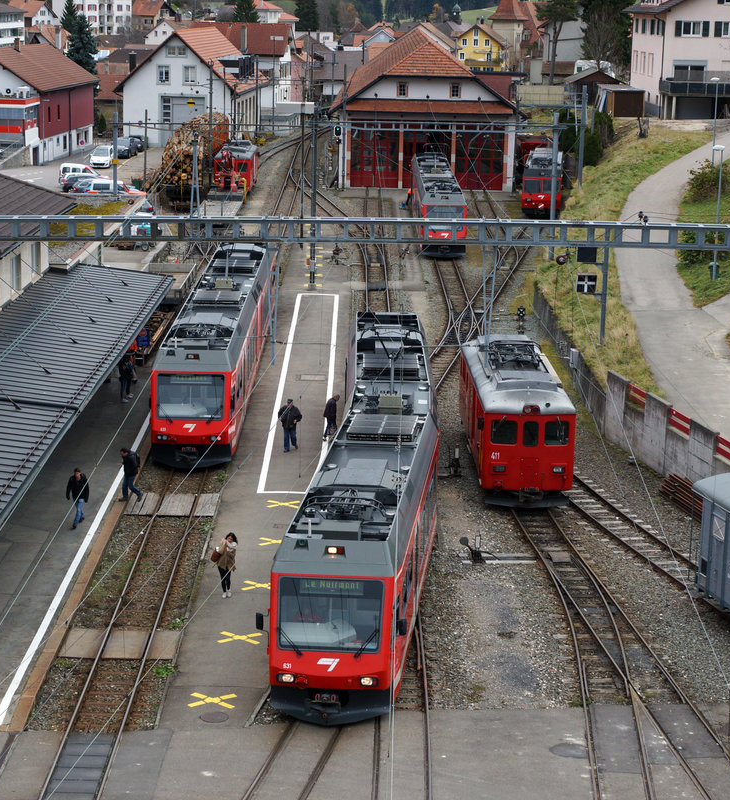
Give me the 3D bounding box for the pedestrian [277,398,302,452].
[{"bbox_3d":[-2.505,0.811,56.933,0.720,1.719,0.500,3,13,8],"label":"pedestrian"}]

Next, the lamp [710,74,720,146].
[{"bbox_3d":[23.252,-18.426,115.800,0.600,6.150,0.300,3,13,8],"label":"lamp"}]

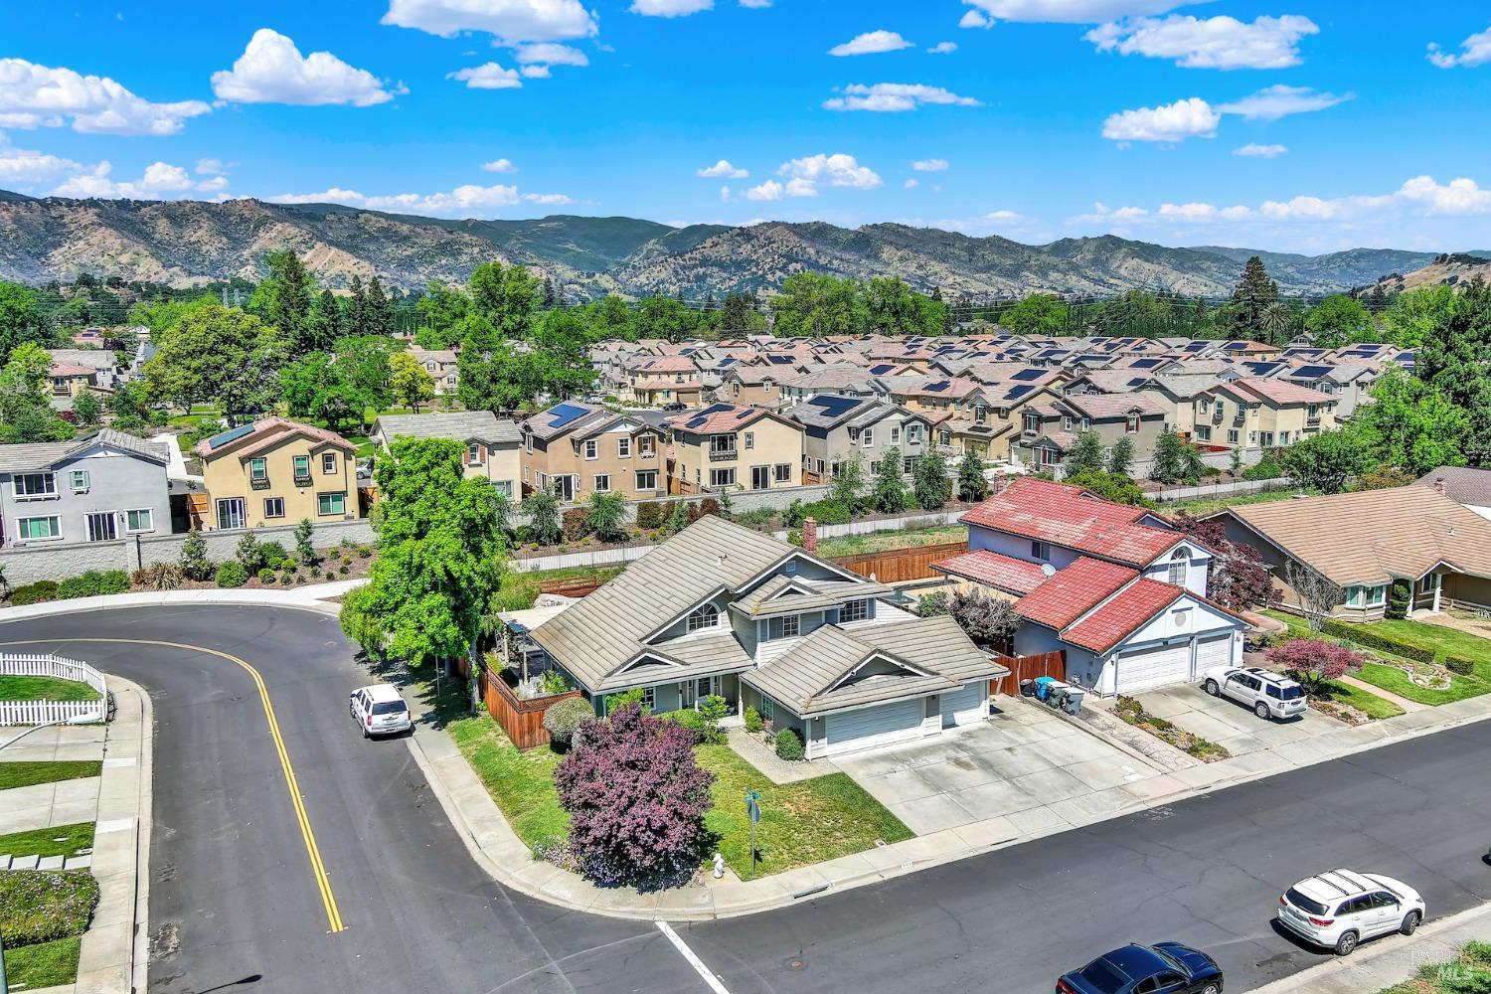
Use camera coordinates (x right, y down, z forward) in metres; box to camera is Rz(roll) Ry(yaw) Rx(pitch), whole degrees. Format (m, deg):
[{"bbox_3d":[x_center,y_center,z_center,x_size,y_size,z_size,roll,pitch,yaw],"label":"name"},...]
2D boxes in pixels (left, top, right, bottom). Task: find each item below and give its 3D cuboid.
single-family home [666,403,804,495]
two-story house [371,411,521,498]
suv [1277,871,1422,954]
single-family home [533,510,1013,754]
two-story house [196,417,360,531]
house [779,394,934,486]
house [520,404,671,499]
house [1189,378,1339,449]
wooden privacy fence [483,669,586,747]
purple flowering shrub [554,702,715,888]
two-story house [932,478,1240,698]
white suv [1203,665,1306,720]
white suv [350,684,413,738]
[{"bbox_3d":[-2.058,-5.769,131.542,12.700,8.250,14.300,-5,10,-25],"label":"single-family home"},{"bbox_3d":[-29.866,-3.858,120.224,12.400,8.700,14.100,-5,10,-25],"label":"two-story house"},{"bbox_3d":[19.473,13.107,38.482,4.890,1.730,1.925,-5,10,-25],"label":"suv"},{"bbox_3d":[0.494,6.241,59.933,18.419,7.901,18.469,-6,10,-25],"label":"single-family home"},{"bbox_3d":[-44.111,-2.710,113.484,13.200,8.900,13.800,-5,10,-25],"label":"two-story house"},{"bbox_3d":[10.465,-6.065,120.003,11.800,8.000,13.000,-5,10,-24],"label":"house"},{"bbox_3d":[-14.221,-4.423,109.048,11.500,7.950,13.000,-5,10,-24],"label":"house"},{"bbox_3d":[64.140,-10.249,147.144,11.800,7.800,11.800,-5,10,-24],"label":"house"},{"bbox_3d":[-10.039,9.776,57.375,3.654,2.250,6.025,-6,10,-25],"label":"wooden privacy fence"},{"bbox_3d":[-3.940,10.567,42.754,5.550,5.550,5.550,-1,9,0],"label":"purple flowering shrub"},{"bbox_3d":[19.965,4.332,71.347,15.500,7.750,20.600,-5,10,-26],"label":"two-story house"},{"bbox_3d":[24.530,9.175,58.114,1.830,1.830,4.810,-6,11,-30],"label":"white suv"},{"bbox_3d":[-17.782,10.209,58.460,2.010,1.920,5.130,-6,11,-27],"label":"white suv"}]

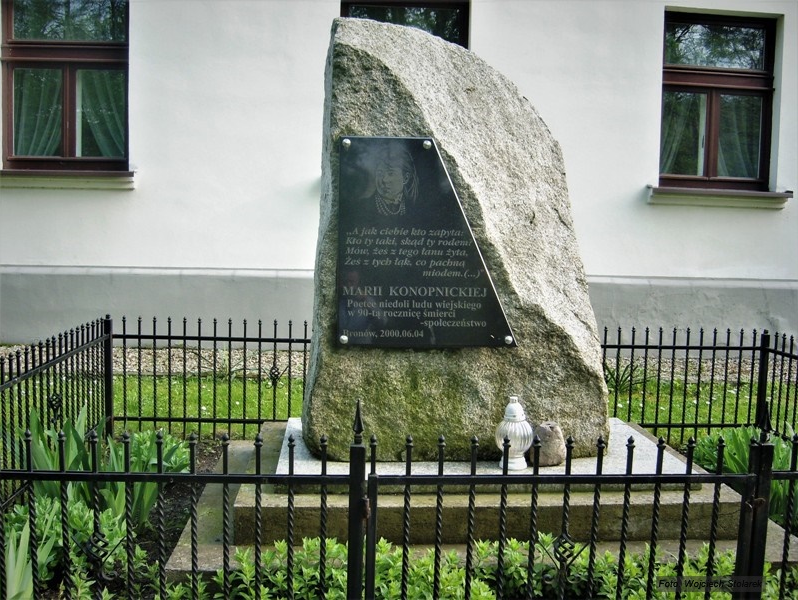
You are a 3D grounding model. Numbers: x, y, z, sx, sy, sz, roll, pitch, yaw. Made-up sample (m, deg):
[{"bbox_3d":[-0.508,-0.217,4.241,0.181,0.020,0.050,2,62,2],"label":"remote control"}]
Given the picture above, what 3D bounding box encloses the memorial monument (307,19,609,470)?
[{"bbox_3d":[0.294,-0.306,3.992,1.516,2.073,0.635,1,6,-5],"label":"memorial monument"}]

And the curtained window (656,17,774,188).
[{"bbox_3d":[3.410,-2.133,8.715,1.340,1.900,0.130,1,6,-5],"label":"curtained window"}]

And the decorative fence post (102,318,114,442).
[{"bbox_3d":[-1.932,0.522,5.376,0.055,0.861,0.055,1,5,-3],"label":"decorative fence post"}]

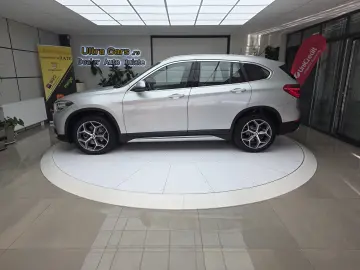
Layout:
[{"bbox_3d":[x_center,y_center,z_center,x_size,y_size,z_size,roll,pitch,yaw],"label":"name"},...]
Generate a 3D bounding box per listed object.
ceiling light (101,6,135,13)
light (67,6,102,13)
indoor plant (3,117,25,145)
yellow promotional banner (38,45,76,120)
[{"bbox_3d":[-1.143,-2.369,4.515,0.590,0.050,0.590,0,15,0],"label":"ceiling light"},{"bbox_3d":[-1.738,-2.365,4.466,0.600,0.050,0.600,0,15,0],"label":"light"},{"bbox_3d":[-3.337,-0.114,4.788,0.360,0.530,0.340,0,15,0],"label":"indoor plant"},{"bbox_3d":[-3.397,-1.384,6.730,0.820,2.060,0.150,-9,17,-31],"label":"yellow promotional banner"}]

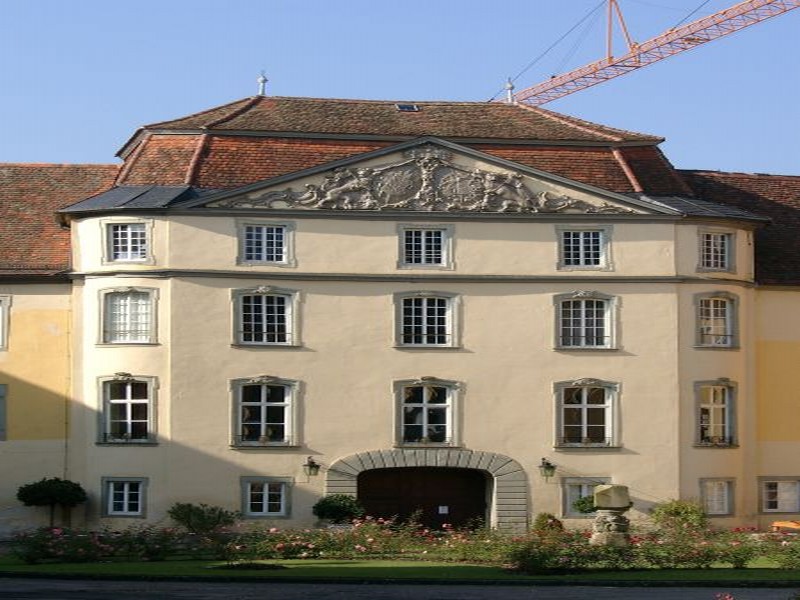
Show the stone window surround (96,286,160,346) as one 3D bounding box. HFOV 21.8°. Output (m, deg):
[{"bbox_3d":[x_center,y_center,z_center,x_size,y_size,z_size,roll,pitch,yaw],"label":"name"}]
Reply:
[{"bbox_3d":[-8.863,0.537,67.651,2.234,1.954,0.350,-1,-3,19],"label":"stone window surround"}]

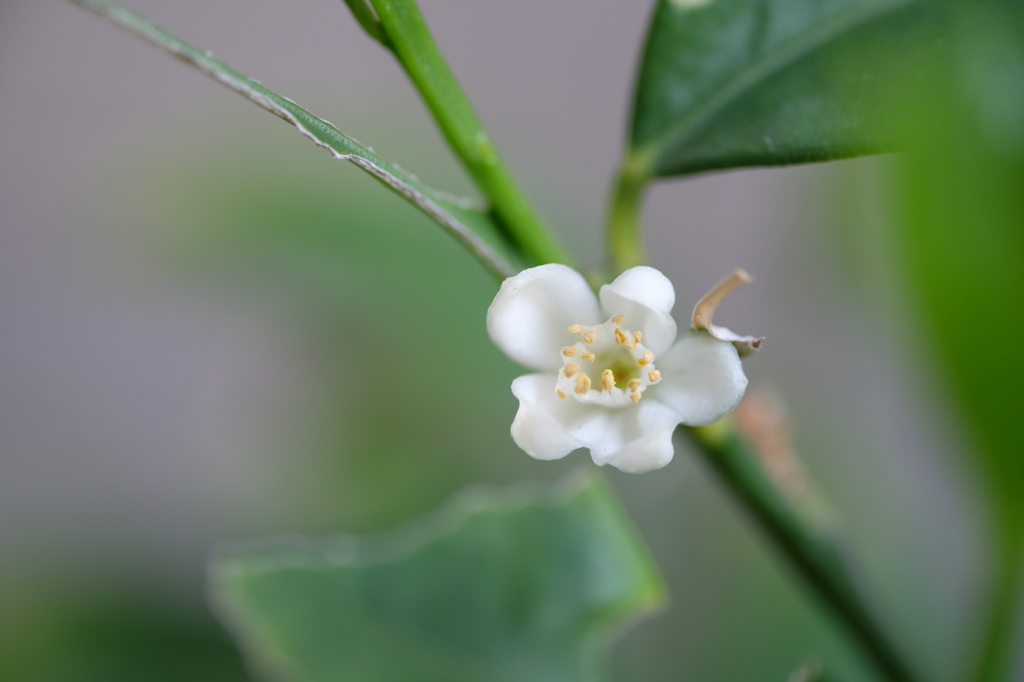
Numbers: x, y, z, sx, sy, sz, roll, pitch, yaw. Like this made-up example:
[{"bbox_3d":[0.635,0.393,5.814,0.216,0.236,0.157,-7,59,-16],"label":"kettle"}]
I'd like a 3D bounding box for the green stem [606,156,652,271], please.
[{"bbox_3d":[0.010,-0.010,0.212,0.003,0.010,0.003,8,12,0],"label":"green stem"}]

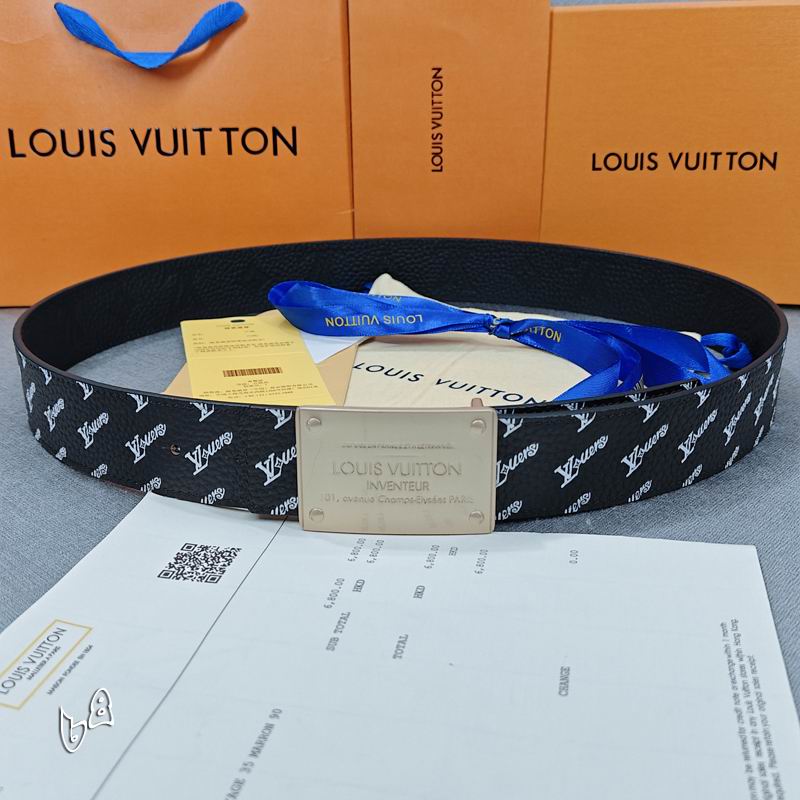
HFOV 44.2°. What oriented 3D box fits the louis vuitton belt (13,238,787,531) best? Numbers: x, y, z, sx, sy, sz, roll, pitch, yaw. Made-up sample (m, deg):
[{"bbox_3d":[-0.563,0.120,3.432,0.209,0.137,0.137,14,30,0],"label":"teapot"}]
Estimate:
[{"bbox_3d":[-0.002,-0.028,0.463,0.343,0.044,0.297,0,20,3],"label":"louis vuitton belt"}]

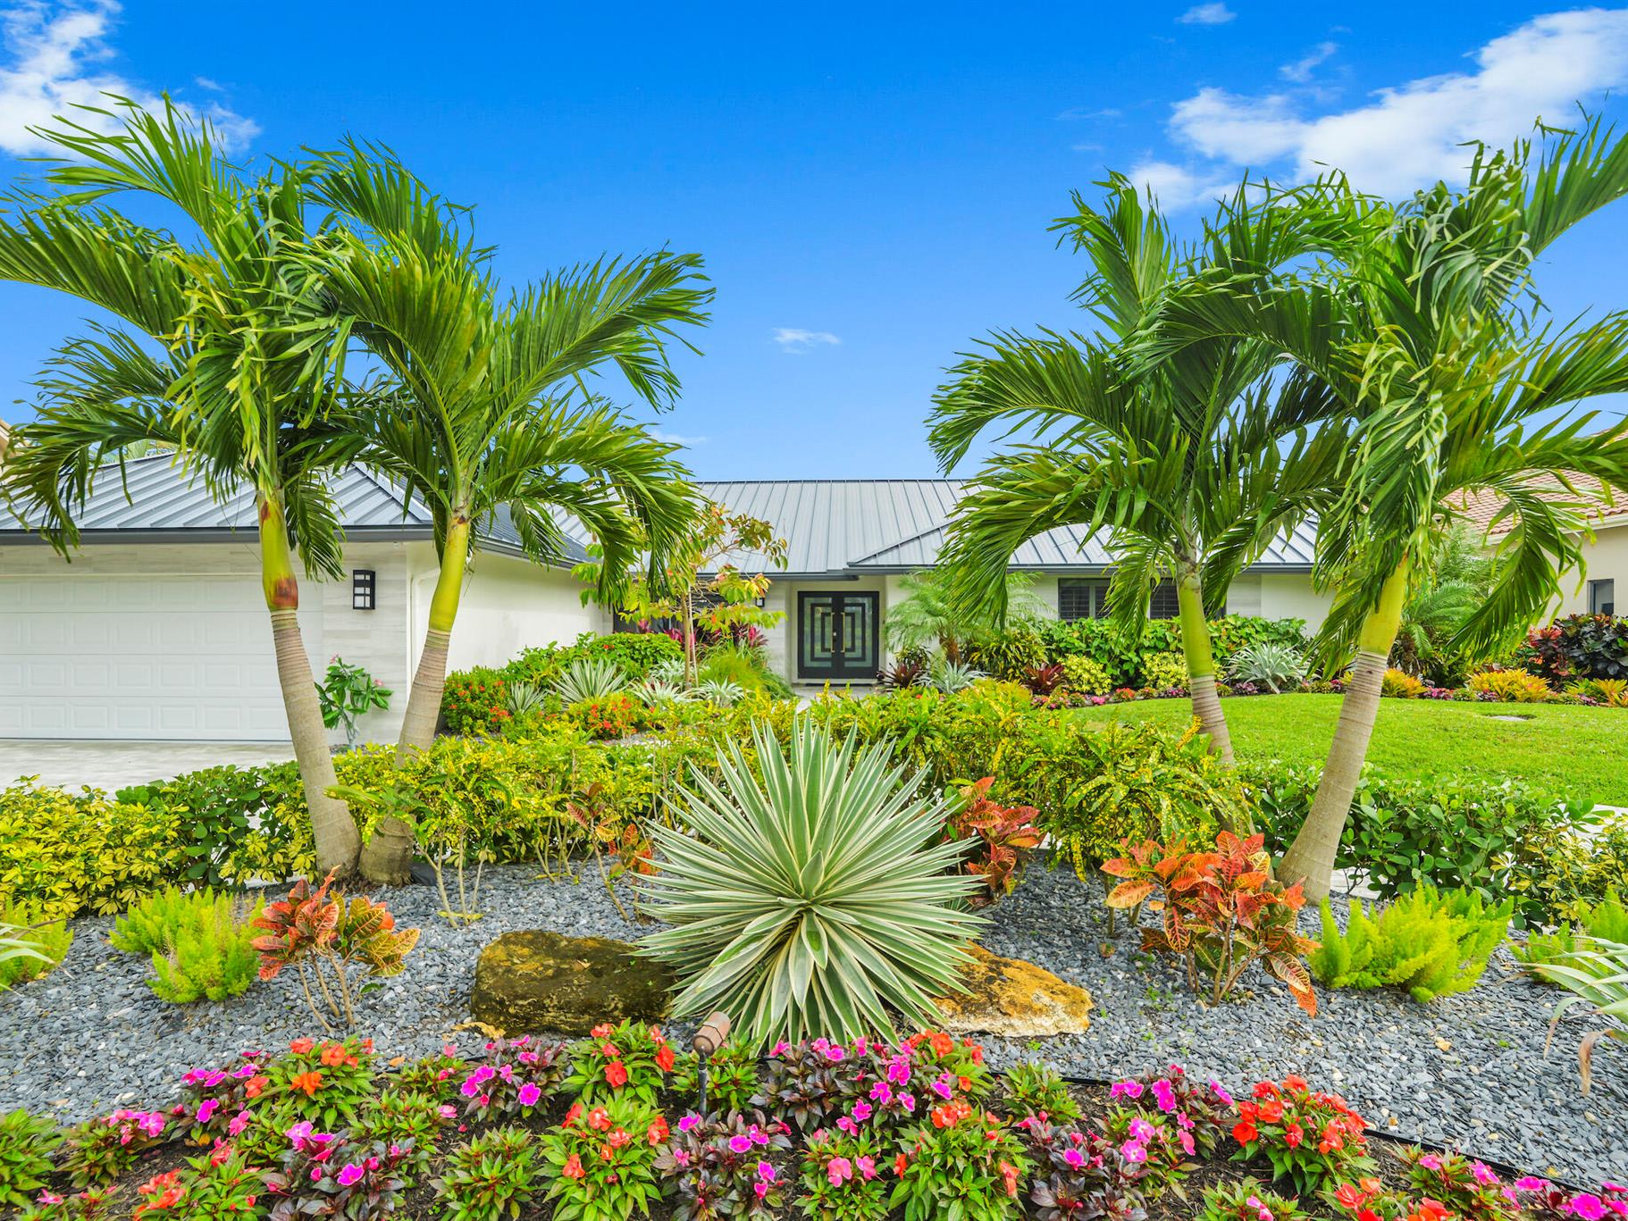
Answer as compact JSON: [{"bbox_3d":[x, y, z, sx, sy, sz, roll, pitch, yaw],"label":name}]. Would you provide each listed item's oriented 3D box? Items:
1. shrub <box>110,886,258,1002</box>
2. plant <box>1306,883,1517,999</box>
[{"bbox_3d":[-2.556,1.342,3.330,0.486,0.381,0.534,0,-1,-38],"label":"shrub"},{"bbox_3d":[2.446,1.349,3.360,0.683,0.366,0.628,0,-1,36],"label":"plant"}]

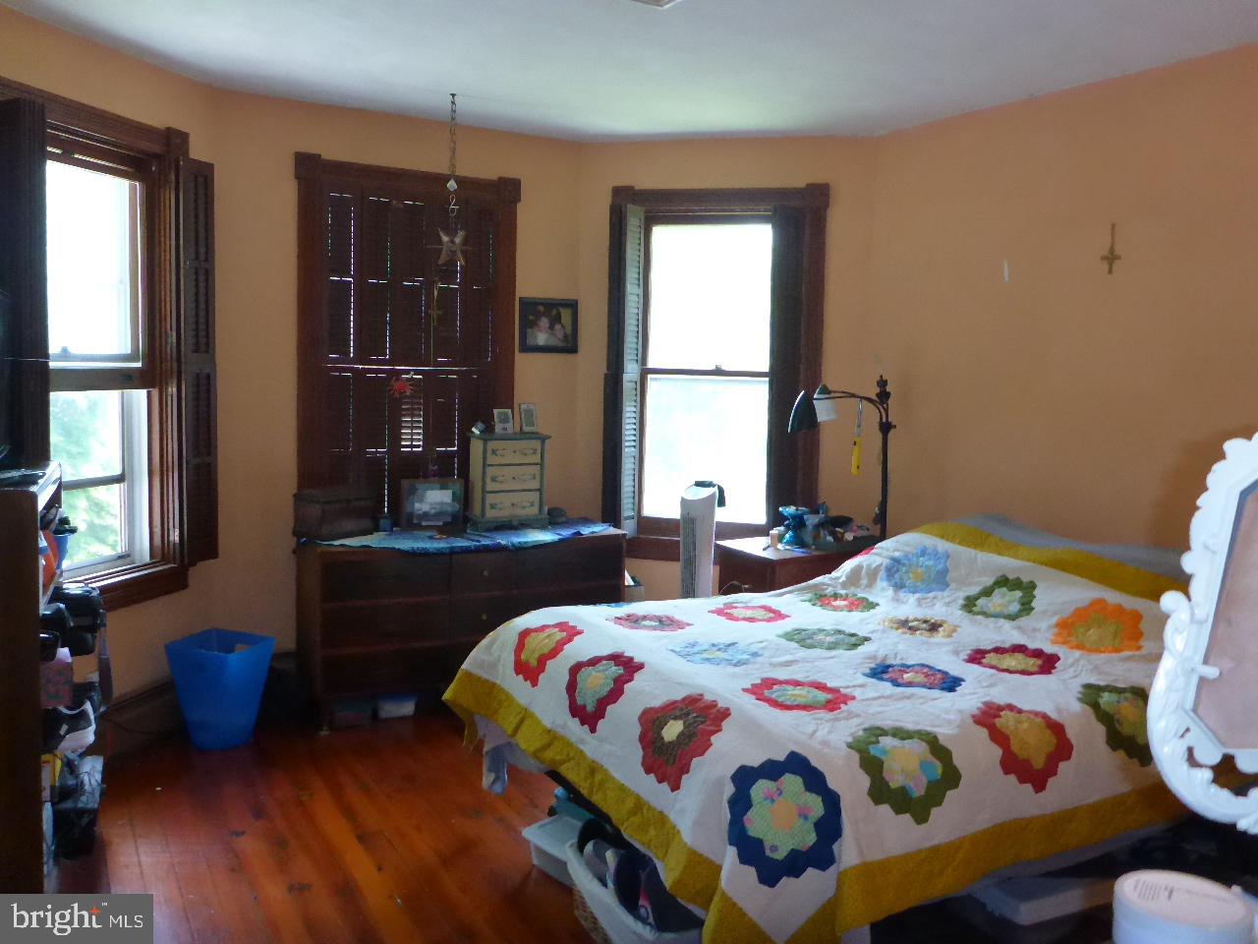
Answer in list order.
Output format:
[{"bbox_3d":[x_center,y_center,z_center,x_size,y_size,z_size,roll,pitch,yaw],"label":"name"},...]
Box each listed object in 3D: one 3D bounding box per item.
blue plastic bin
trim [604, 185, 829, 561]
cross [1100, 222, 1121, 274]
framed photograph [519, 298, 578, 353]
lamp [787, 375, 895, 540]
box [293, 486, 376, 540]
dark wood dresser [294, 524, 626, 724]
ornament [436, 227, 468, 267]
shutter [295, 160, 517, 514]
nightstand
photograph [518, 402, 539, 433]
[{"bbox_3d":[-1.673,0.901,4.186,0.325,0.415,0.290,3,5,22],"label":"blue plastic bin"},{"bbox_3d":[0.424,-0.491,5.253,1.119,1.943,0.150,2,5,14],"label":"trim"},{"bbox_3d":[1.899,-0.876,4.002,0.015,0.196,0.092,-2,6,-32],"label":"cross"},{"bbox_3d":[-0.412,-0.754,5.265,0.329,0.276,0.025,-1,6,-27],"label":"framed photograph"},{"bbox_3d":[0.998,0.332,4.746,0.560,1.570,0.300,0,5,-10],"label":"lamp"},{"bbox_3d":[-1.343,0.193,4.711,0.275,0.195,0.270,-3,6,-38],"label":"box"},{"bbox_3d":[-0.778,0.682,4.843,1.457,0.777,0.490,-1,6,-27],"label":"dark wood dresser"},{"bbox_3d":[-0.796,-1.012,4.568,0.140,0.181,0.090,-1,6,-27],"label":"ornament"},{"bbox_3d":[-1.041,-0.521,4.949,1.099,1.898,0.090,-1,6,-27],"label":"shutter"},{"bbox_3d":[0.790,0.729,4.948,0.620,0.735,0.502,-2,6,-32],"label":"nightstand"},{"bbox_3d":[-0.506,-0.270,5.135,0.090,0.140,0.030,-1,-6,-27],"label":"photograph"}]

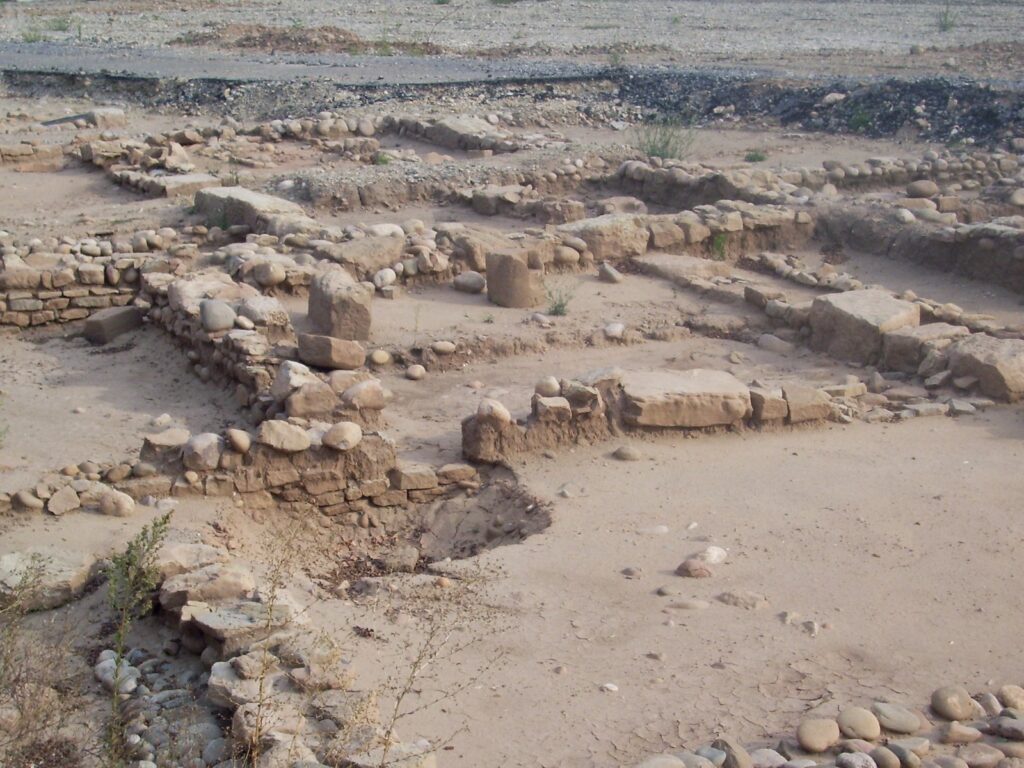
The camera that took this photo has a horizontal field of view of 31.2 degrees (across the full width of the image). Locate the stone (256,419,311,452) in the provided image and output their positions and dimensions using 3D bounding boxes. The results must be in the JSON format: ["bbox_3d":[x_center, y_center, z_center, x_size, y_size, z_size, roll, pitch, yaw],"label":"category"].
[{"bbox_3d":[-1.289,0.296,10.344,0.305,0.170,0.220,5,18,14],"label":"stone"}]

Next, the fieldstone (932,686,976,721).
[{"bbox_3d":[1.817,1.288,7.539,0.185,0.135,0.165,0,15,0],"label":"fieldstone"}]

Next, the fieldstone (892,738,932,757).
[{"bbox_3d":[1.676,1.521,7.674,0.175,0.070,0.120,0,17,0],"label":"fieldstone"}]

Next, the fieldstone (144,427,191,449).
[{"bbox_3d":[-2.023,0.287,10.748,0.265,0.120,0.210,0,15,0],"label":"fieldstone"}]

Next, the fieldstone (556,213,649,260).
[{"bbox_3d":[0.846,-1.370,17.150,0.760,0.340,0.380,-7,18,-21],"label":"fieldstone"}]

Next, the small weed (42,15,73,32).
[{"bbox_3d":[-7.680,-6.094,31.000,0.450,0.270,0.400,0,16,0],"label":"small weed"}]

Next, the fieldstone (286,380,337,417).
[{"bbox_3d":[-1.230,0.062,11.221,0.300,0.210,0.250,0,15,0],"label":"fieldstone"}]

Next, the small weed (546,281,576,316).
[{"bbox_3d":[0.375,-0.648,13.901,0.225,0.270,0.220,0,17,0],"label":"small weed"}]

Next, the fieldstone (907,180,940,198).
[{"bbox_3d":[4.303,-2.036,19.200,0.330,0.170,0.260,0,17,0],"label":"fieldstone"}]

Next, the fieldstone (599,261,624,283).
[{"bbox_3d":[0.813,-0.919,14.990,0.200,0.165,0.170,0,17,0],"label":"fieldstone"}]

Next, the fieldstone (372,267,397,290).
[{"bbox_3d":[-1.098,-0.909,15.800,0.190,0.170,0.175,0,17,0],"label":"fieldstone"}]

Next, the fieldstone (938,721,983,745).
[{"bbox_3d":[1.796,1.375,7.312,0.170,0.085,0.125,0,15,0],"label":"fieldstone"}]

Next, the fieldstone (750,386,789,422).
[{"bbox_3d":[1.653,0.132,11.820,0.165,0.140,0.230,-2,17,-8],"label":"fieldstone"}]

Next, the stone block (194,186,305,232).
[{"bbox_3d":[-2.470,-1.606,17.245,0.460,0.280,1.250,-8,17,-29],"label":"stone block"}]

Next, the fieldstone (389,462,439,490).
[{"bbox_3d":[-0.640,0.599,11.900,0.300,0.130,0.190,-3,17,-10],"label":"fieldstone"}]

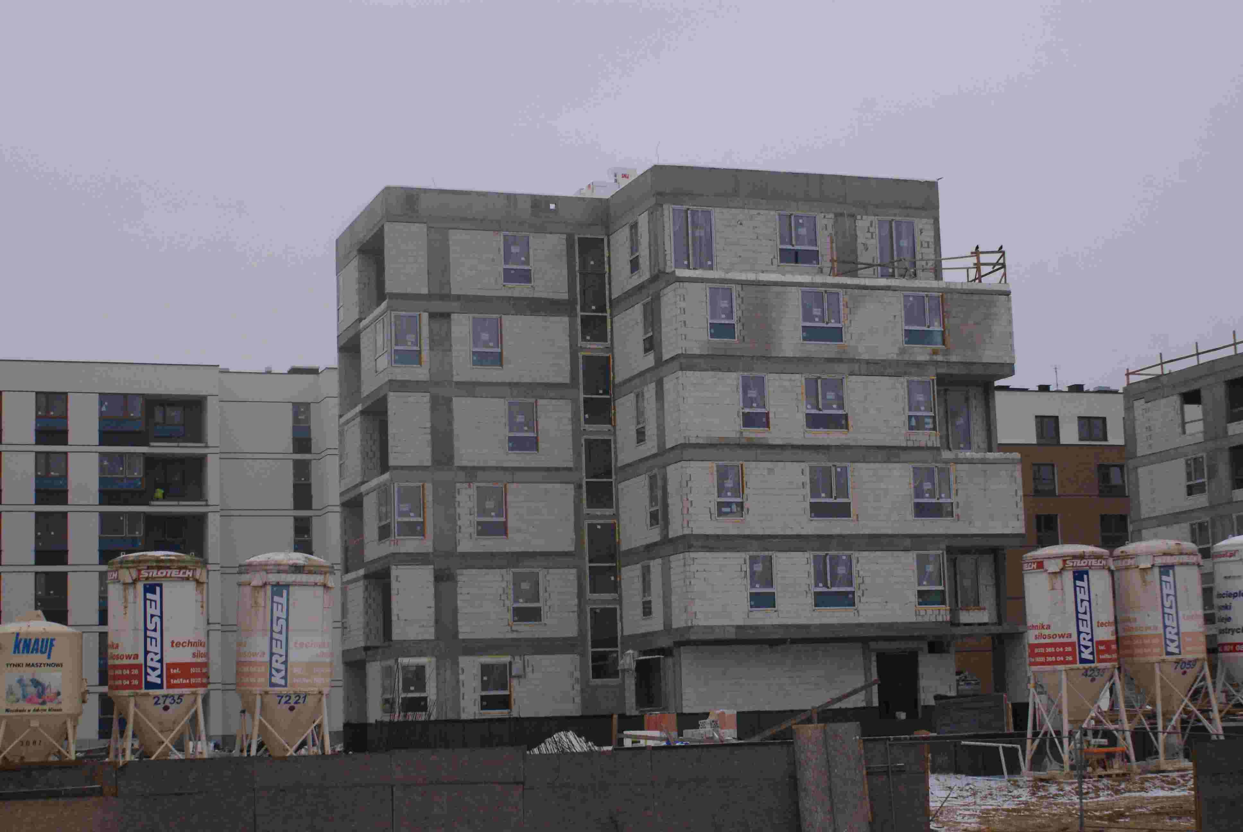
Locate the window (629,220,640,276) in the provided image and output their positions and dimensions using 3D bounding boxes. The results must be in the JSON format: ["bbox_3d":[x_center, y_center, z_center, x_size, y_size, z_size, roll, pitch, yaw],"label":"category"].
[{"bbox_3d":[0.459,-5.874,72.794,0.130,1.757,0.713,1,-9,-19],"label":"window"}]

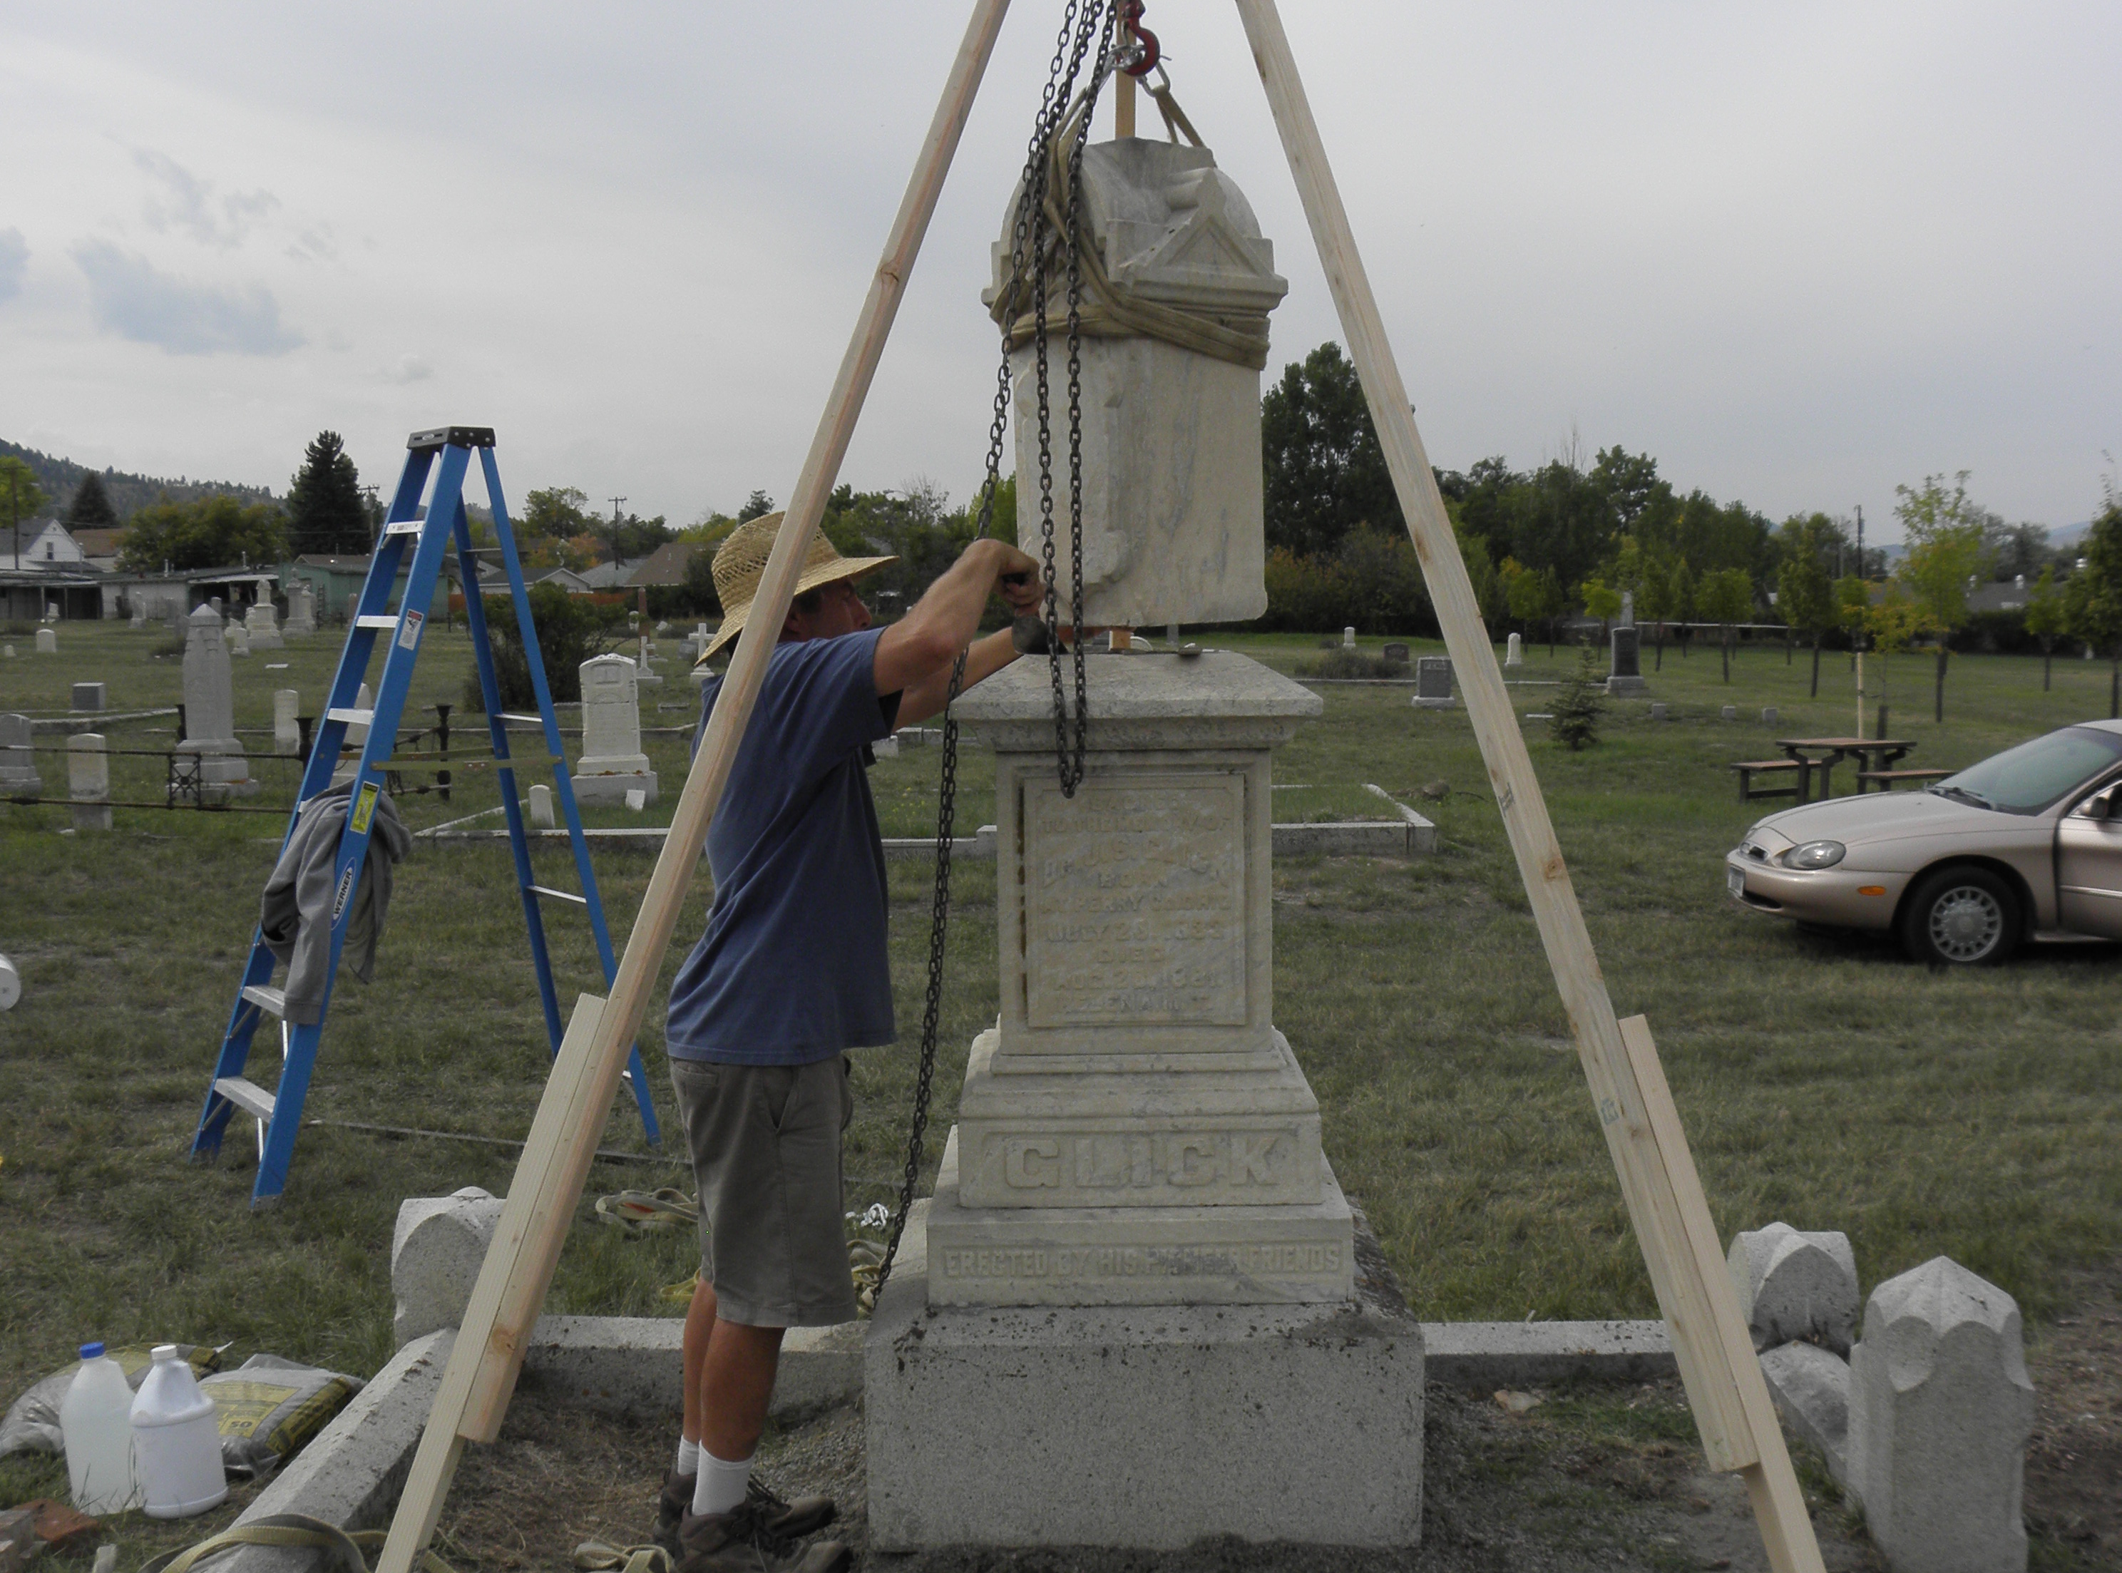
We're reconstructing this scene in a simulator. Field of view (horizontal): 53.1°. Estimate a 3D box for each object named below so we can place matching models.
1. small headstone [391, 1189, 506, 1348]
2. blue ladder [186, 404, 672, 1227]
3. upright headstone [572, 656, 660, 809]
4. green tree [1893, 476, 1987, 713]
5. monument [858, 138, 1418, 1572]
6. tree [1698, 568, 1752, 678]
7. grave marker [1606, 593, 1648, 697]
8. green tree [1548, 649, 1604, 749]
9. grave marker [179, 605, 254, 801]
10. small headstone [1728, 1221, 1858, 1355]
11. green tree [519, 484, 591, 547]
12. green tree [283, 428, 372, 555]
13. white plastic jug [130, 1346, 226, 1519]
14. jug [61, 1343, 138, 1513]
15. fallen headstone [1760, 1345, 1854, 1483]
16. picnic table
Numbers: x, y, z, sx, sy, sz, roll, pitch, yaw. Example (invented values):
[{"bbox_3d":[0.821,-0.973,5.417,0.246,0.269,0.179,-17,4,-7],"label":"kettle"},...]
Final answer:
[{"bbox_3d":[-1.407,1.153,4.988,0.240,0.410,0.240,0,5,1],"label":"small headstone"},{"bbox_3d":[-2.064,0.036,6.834,1.367,2.330,0.658,-4,6,-37],"label":"blue ladder"},{"bbox_3d":[-4.359,-0.541,20.800,0.800,1.493,0.460,0,5,0],"label":"upright headstone"},{"bbox_3d":[18.192,-3.959,44.000,1.900,5.217,1.900,0,5,0],"label":"green tree"},{"bbox_3d":[0.147,0.034,4.112,0.985,2.546,0.930,0,5,1],"label":"monument"},{"bbox_3d":[18.754,-4.556,60.000,1.600,3.308,1.600,0,5,0],"label":"tree"},{"bbox_3d":[13.607,-3.422,51.000,0.920,2.546,0.750,0,5,0],"label":"grave marker"},{"bbox_3d":[8.200,-1.430,34.000,0.880,1.750,0.880,0,4,0],"label":"green tree"},{"bbox_3d":[-9.000,-0.872,22.600,0.860,2.120,0.860,-1,4,-14],"label":"grave marker"},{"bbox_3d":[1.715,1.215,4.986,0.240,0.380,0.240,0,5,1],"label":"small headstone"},{"bbox_3d":[-33.233,-14.854,140.406,5.200,9.500,5.200,-1,5,0],"label":"green tree"},{"bbox_3d":[-48.273,-17.329,140.000,6.000,12.378,6.000,0,5,0],"label":"green tree"},{"bbox_3d":[-1.612,1.179,3.905,0.155,0.297,0.155,0,5,0],"label":"white plastic jug"},{"bbox_3d":[-1.821,1.196,4.024,0.150,0.300,0.150,-1,5,0],"label":"jug"},{"bbox_3d":[1.450,1.228,3.980,0.200,0.160,0.550,0,4,0],"label":"fallen headstone"},{"bbox_3d":[8.620,-0.130,23.400,1.550,0.750,0.800,-3,5,-40],"label":"picnic table"}]

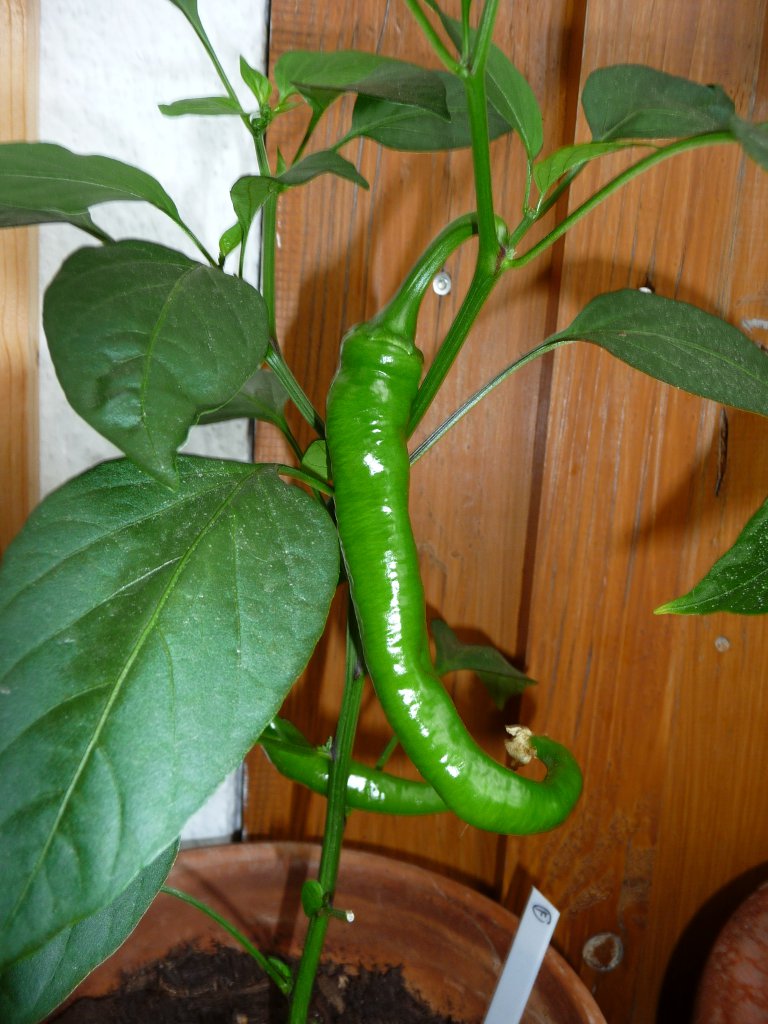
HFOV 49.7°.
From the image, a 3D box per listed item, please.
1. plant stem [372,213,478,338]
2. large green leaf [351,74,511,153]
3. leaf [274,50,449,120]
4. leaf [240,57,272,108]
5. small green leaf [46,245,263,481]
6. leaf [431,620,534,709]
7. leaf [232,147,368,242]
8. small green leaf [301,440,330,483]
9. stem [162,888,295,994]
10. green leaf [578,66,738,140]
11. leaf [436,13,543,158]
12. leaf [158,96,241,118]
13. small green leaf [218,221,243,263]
[{"bbox_3d":[0.013,-0.073,0.250,0.016,0.046,0.014,29,-18,6],"label":"plant stem"},{"bbox_3d":[0.018,-0.157,0.325,0.062,0.029,0.022,3,10,0],"label":"large green leaf"},{"bbox_3d":[-0.008,-0.154,0.300,0.061,0.023,0.030,3,10,0],"label":"leaf"},{"bbox_3d":[-0.043,-0.145,0.280,0.011,0.017,0.007,6,10,17],"label":"leaf"},{"bbox_3d":[-0.069,-0.045,0.252,0.066,0.077,0.028,8,-26,-3],"label":"small green leaf"},{"bbox_3d":[0.045,0.070,0.375,0.048,0.037,0.025,3,10,0],"label":"leaf"},{"bbox_3d":[-0.029,-0.106,0.280,0.045,0.029,0.022,3,10,0],"label":"leaf"},{"bbox_3d":[-0.022,-0.017,0.280,0.013,0.015,0.007,5,10,11],"label":"small green leaf"},{"bbox_3d":[-0.057,0.155,0.302,0.012,0.071,0.010,-43,24,-12],"label":"stem"},{"bbox_3d":[0.106,-0.158,0.320,0.057,0.027,0.025,3,10,0],"label":"green leaf"},{"bbox_3d":[0.034,-0.139,0.270,0.022,0.053,0.014,-32,0,-15],"label":"leaf"},{"bbox_3d":[-0.062,-0.137,0.280,0.028,0.006,0.013,2,10,-6],"label":"leaf"},{"bbox_3d":[-0.053,-0.093,0.285,0.008,0.013,0.007,3,10,0],"label":"small green leaf"}]

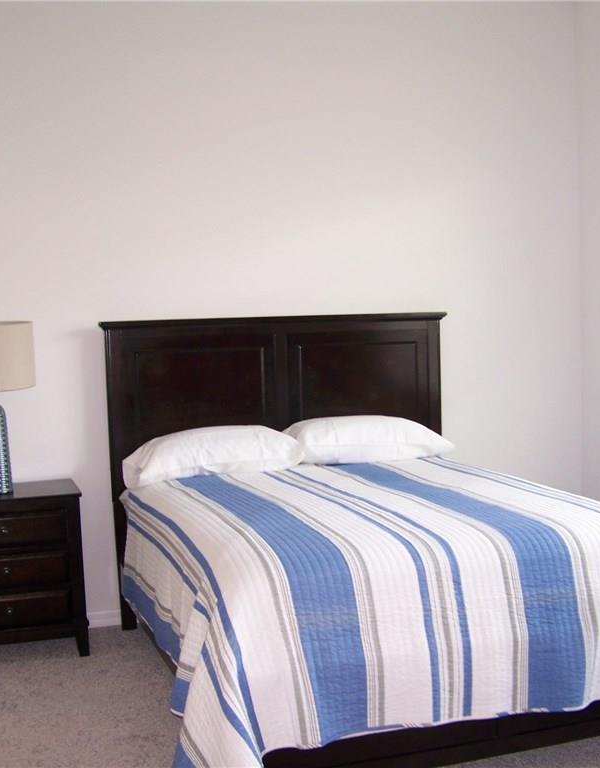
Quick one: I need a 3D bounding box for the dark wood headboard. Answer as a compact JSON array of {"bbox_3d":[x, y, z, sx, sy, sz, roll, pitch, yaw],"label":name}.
[{"bbox_3d":[-0.073,0.380,4.847,1.659,1.372,0.080,-3,3,-17],"label":"dark wood headboard"}]

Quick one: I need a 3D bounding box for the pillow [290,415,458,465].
[{"bbox_3d":[0.310,0.238,4.705,0.750,0.200,0.430,-3,3,-17],"label":"pillow"}]

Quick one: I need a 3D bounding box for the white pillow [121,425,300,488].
[{"bbox_3d":[-0.384,0.296,4.484,0.750,0.210,0.430,-2,3,-13],"label":"white pillow"}]

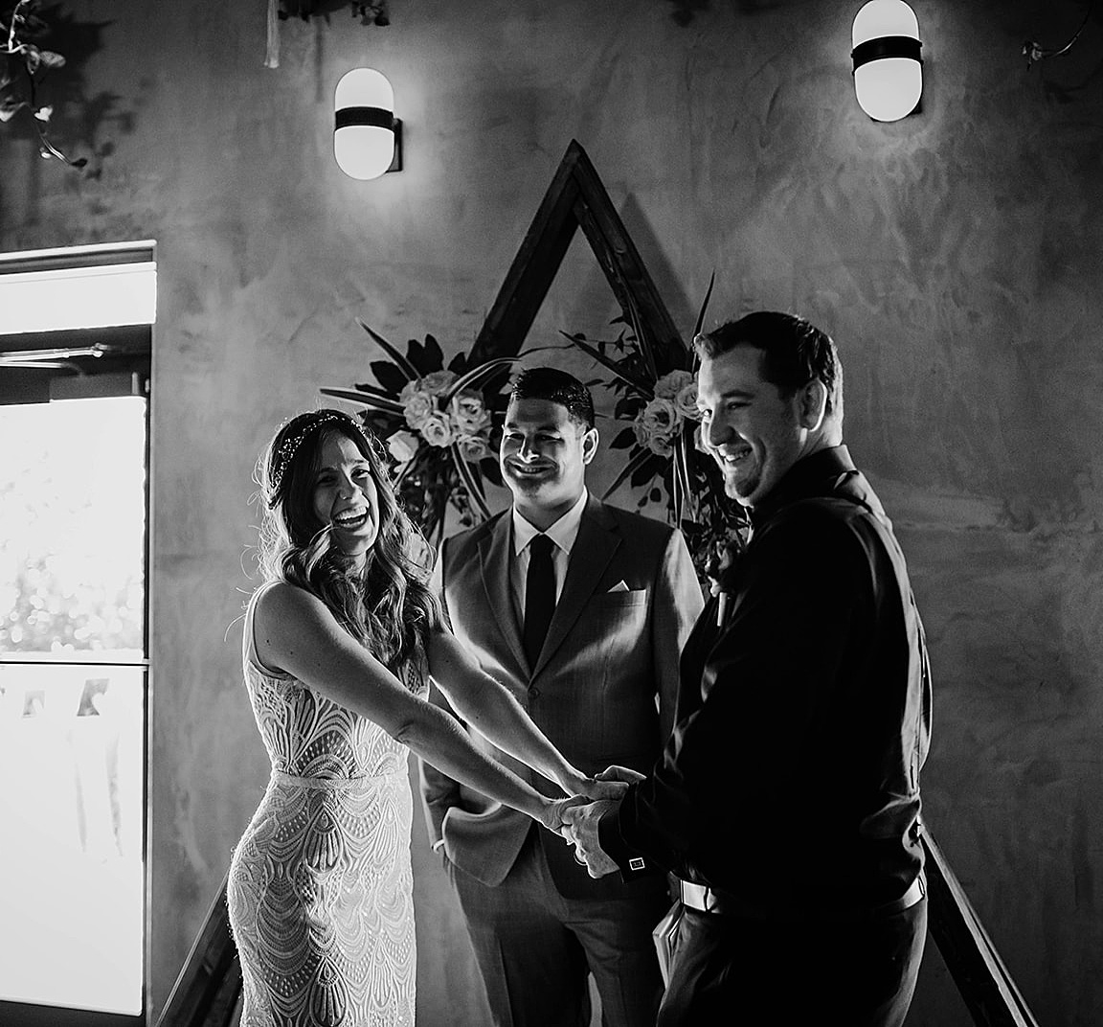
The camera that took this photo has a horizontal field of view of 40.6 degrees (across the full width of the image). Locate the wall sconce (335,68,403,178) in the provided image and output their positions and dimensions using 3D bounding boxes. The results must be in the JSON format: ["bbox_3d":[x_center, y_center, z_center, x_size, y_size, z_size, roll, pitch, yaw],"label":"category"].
[{"bbox_3d":[-0.480,-1.011,3.884,0.155,0.287,0.178,-1,-3,19],"label":"wall sconce"}]

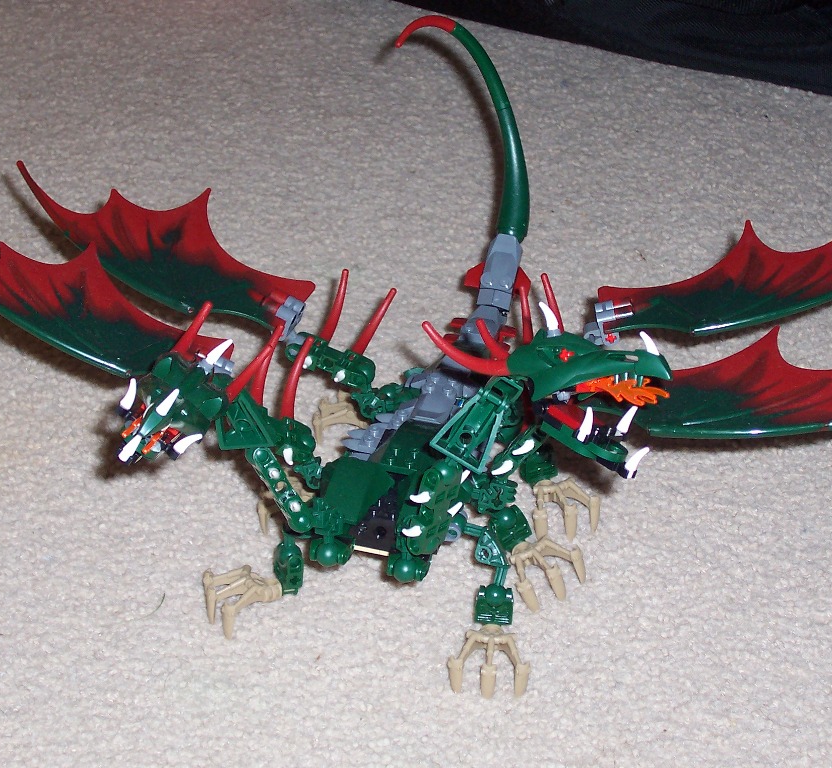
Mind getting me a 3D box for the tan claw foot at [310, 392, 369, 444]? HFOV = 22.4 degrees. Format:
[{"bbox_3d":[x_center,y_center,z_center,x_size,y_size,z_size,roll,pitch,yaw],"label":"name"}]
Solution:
[{"bbox_3d":[-0.029,0.019,0.997,0.037,0.022,0.034,13,40,16],"label":"tan claw foot"}]

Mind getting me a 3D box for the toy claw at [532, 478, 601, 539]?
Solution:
[{"bbox_3d":[0.065,0.054,0.953,0.034,0.022,0.037,-11,39,-14],"label":"toy claw"}]

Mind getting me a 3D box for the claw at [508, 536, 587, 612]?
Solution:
[{"bbox_3d":[0.054,0.080,0.922,0.034,0.022,0.037,-29,38,-17],"label":"claw"}]

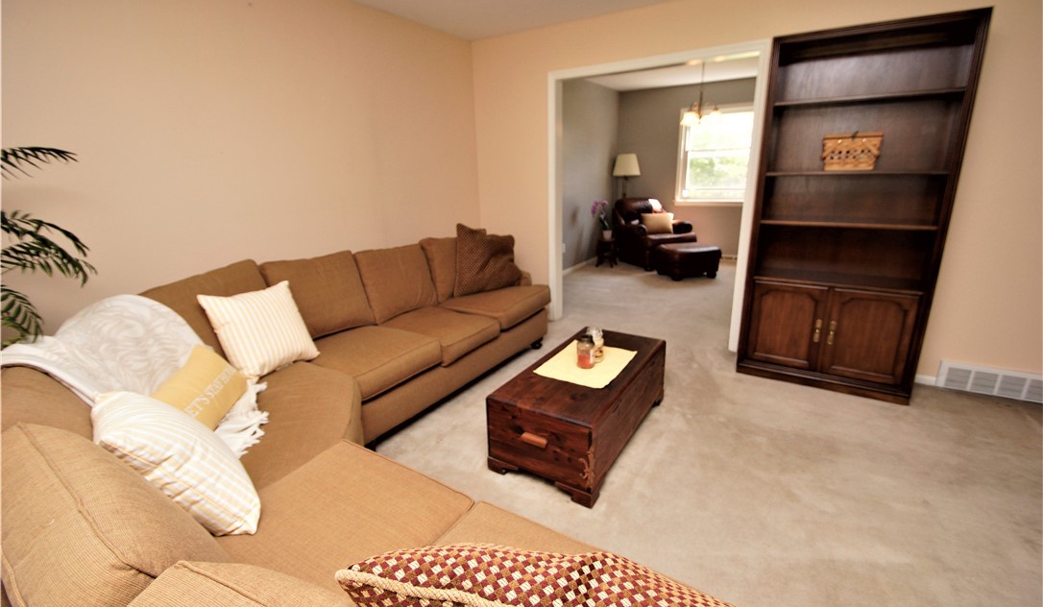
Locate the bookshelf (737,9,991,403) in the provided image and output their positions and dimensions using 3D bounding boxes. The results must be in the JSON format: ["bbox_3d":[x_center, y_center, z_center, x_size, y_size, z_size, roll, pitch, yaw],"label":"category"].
[{"bbox_3d":[1.898,-0.473,2.611,0.890,2.000,0.330,9,20,31],"label":"bookshelf"}]

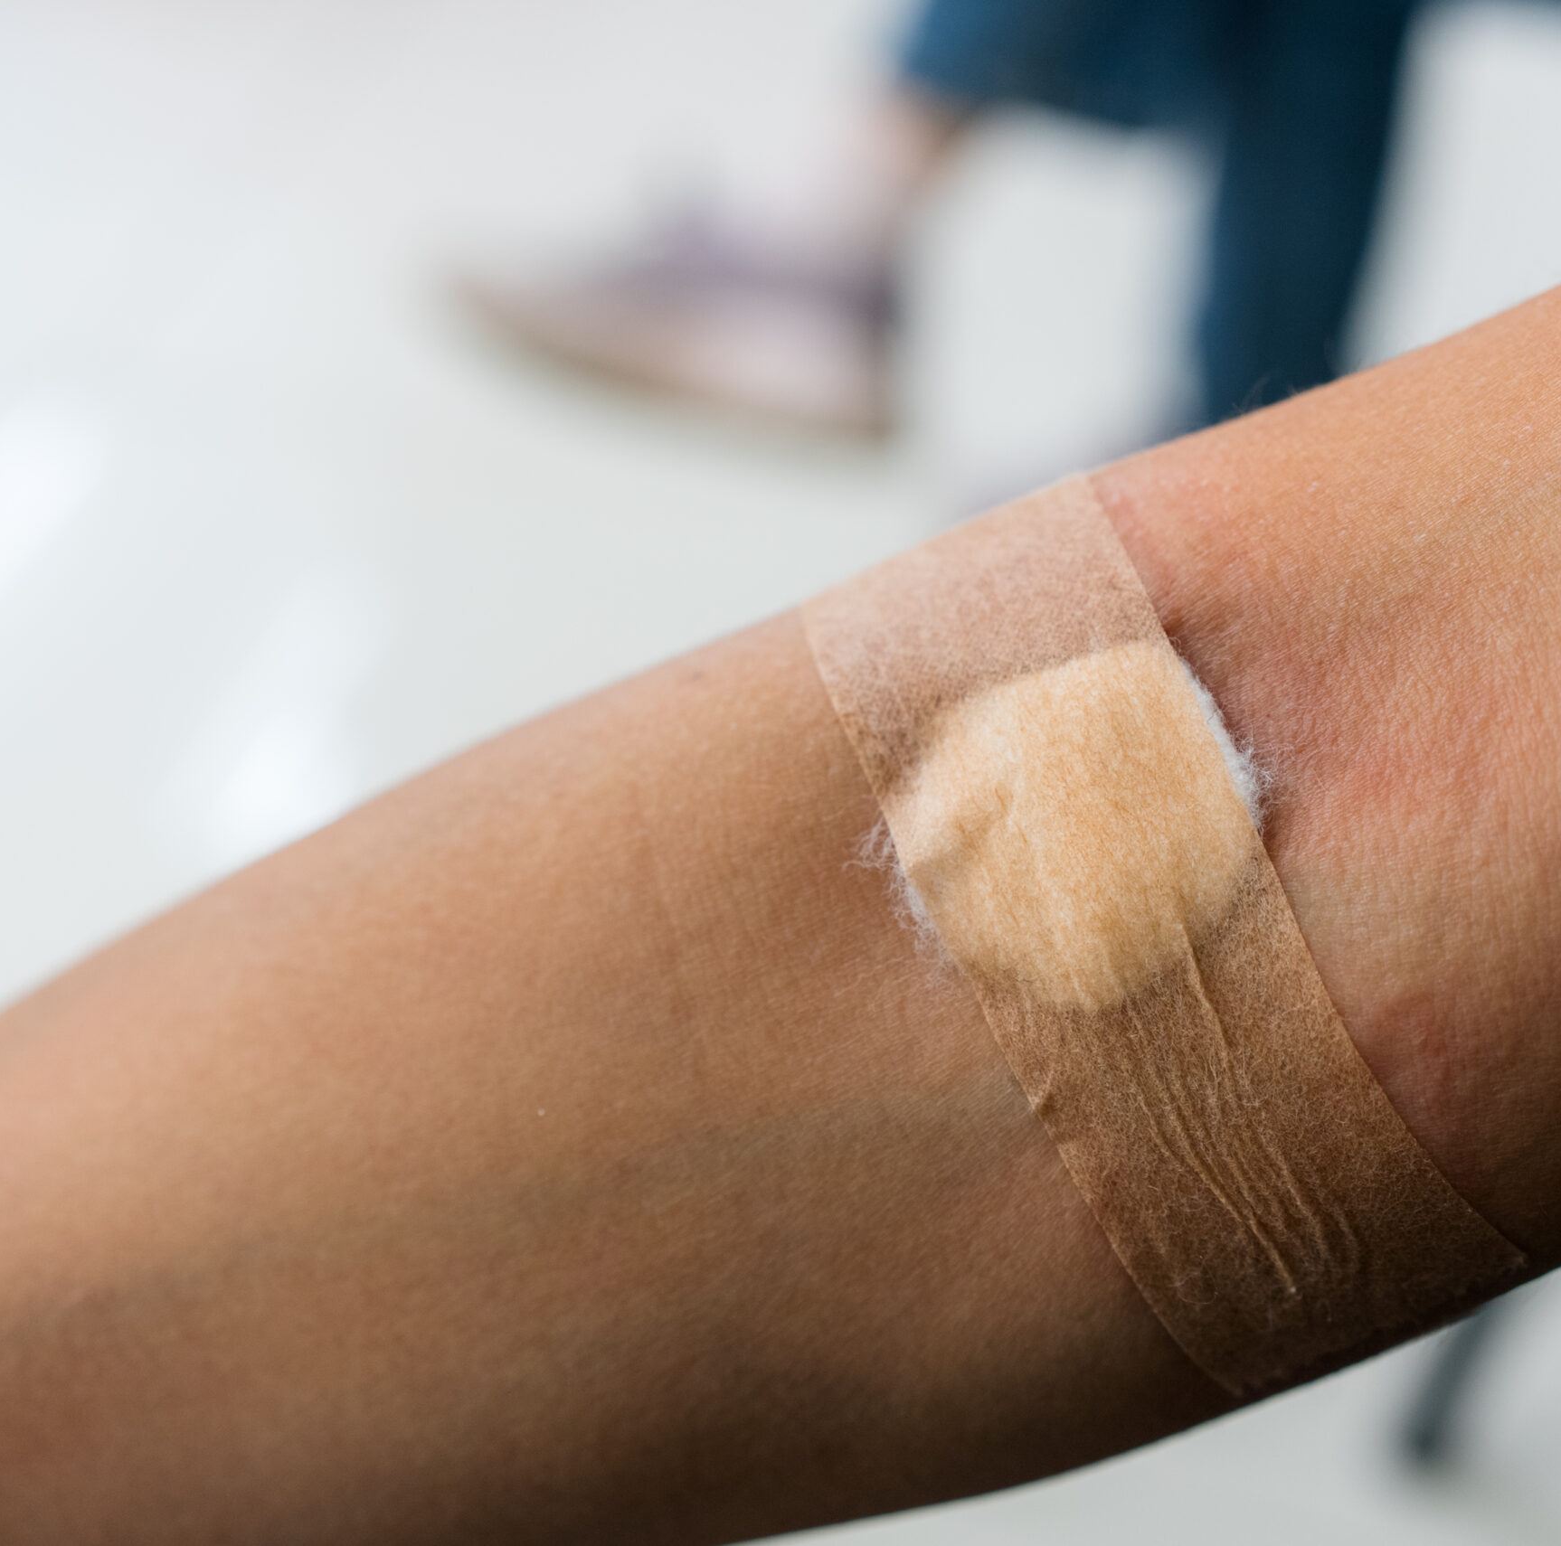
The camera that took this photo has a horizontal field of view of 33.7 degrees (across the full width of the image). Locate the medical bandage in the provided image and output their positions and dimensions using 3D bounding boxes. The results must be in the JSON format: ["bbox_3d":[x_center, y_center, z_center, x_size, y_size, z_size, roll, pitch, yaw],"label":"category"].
[{"bbox_3d":[0.031,0.012,0.216,0.029,0.080,0.031,-29,-8,7],"label":"medical bandage"}]

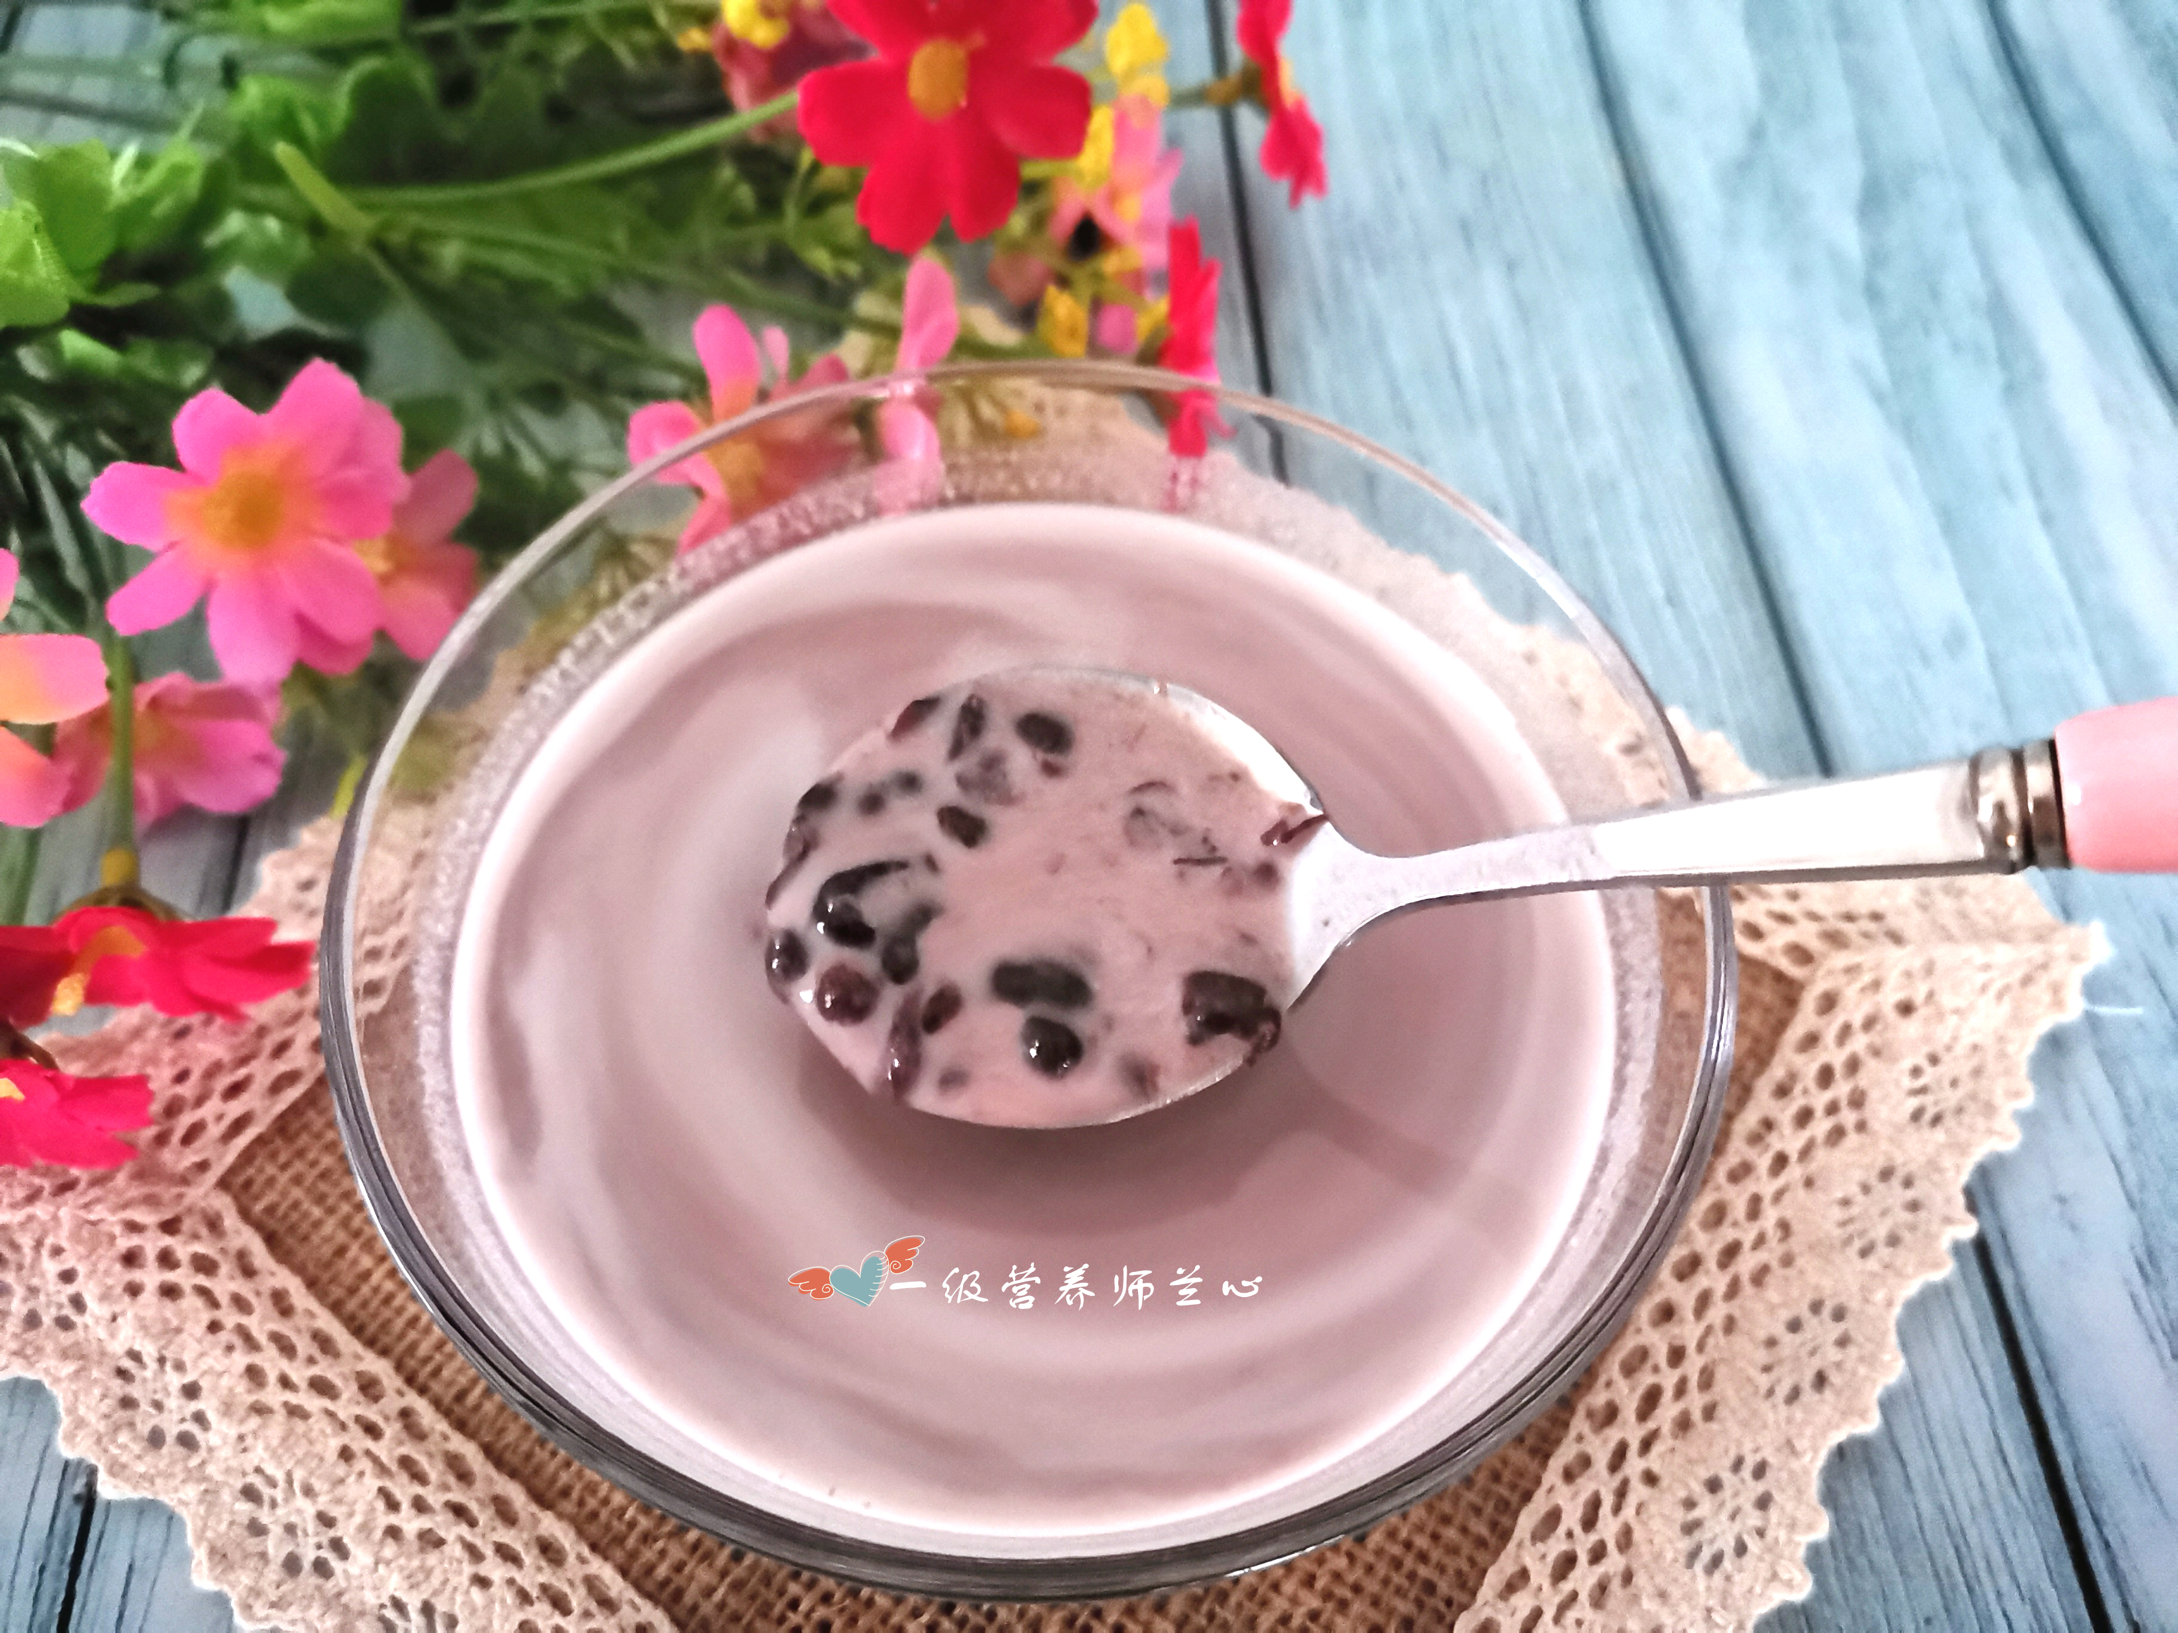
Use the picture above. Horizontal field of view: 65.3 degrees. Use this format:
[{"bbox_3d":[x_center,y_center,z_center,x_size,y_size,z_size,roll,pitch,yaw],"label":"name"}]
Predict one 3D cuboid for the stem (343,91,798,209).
[{"bbox_3d":[-0.083,-0.102,0.265,0.083,0.008,0.005,-5,22,17],"label":"stem"}]

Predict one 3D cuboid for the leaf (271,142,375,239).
[{"bbox_3d":[-0.133,-0.109,0.295,0.006,0.005,0.021,-47,105,-14],"label":"leaf"}]

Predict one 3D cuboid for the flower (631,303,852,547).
[{"bbox_3d":[-0.053,-0.058,0.257,0.036,0.038,0.016,20,17,10],"label":"flower"}]

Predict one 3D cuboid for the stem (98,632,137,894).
[{"bbox_3d":[-0.134,-0.008,0.234,0.005,0.005,0.044,-15,58,-9],"label":"stem"}]

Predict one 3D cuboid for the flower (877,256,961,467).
[{"bbox_3d":[-0.026,-0.069,0.258,0.013,0.032,0.034,11,58,4],"label":"flower"}]

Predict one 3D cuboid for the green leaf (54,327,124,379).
[{"bbox_3d":[-0.154,-0.071,0.262,0.012,0.006,0.008,33,63,17],"label":"green leaf"}]

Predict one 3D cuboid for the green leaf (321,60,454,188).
[{"bbox_3d":[-0.130,-0.129,0.315,0.024,0.009,0.026,7,59,-11],"label":"green leaf"}]

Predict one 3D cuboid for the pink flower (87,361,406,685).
[{"bbox_3d":[-0.121,-0.043,0.245,0.044,0.017,0.045,2,84,-16],"label":"pink flower"}]

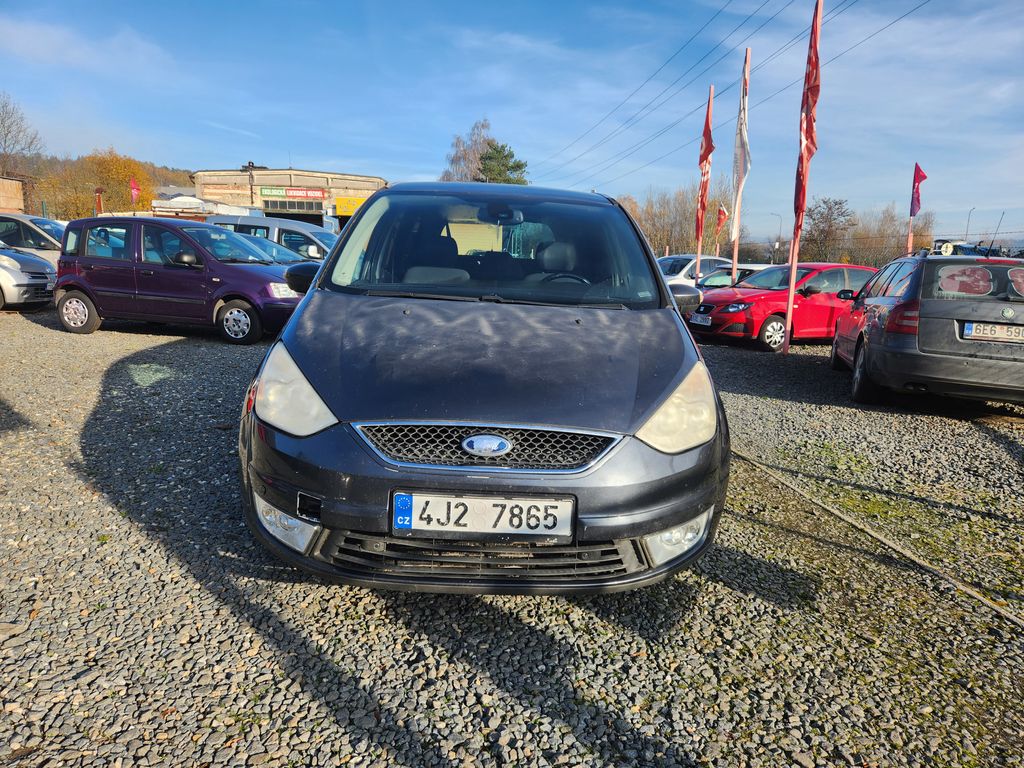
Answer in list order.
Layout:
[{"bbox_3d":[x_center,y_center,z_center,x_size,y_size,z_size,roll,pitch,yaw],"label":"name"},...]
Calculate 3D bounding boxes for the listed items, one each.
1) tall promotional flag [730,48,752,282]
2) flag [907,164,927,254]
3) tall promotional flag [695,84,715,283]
[{"bbox_3d":[4.488,-3.681,13.426,0.380,5.483,0.250,1,10,0],"label":"tall promotional flag"},{"bbox_3d":[8.049,-2.565,13.688,0.420,3.578,0.200,0,10,1],"label":"flag"},{"bbox_3d":[4.634,-4.272,16.468,0.380,5.610,0.250,1,10,0],"label":"tall promotional flag"}]

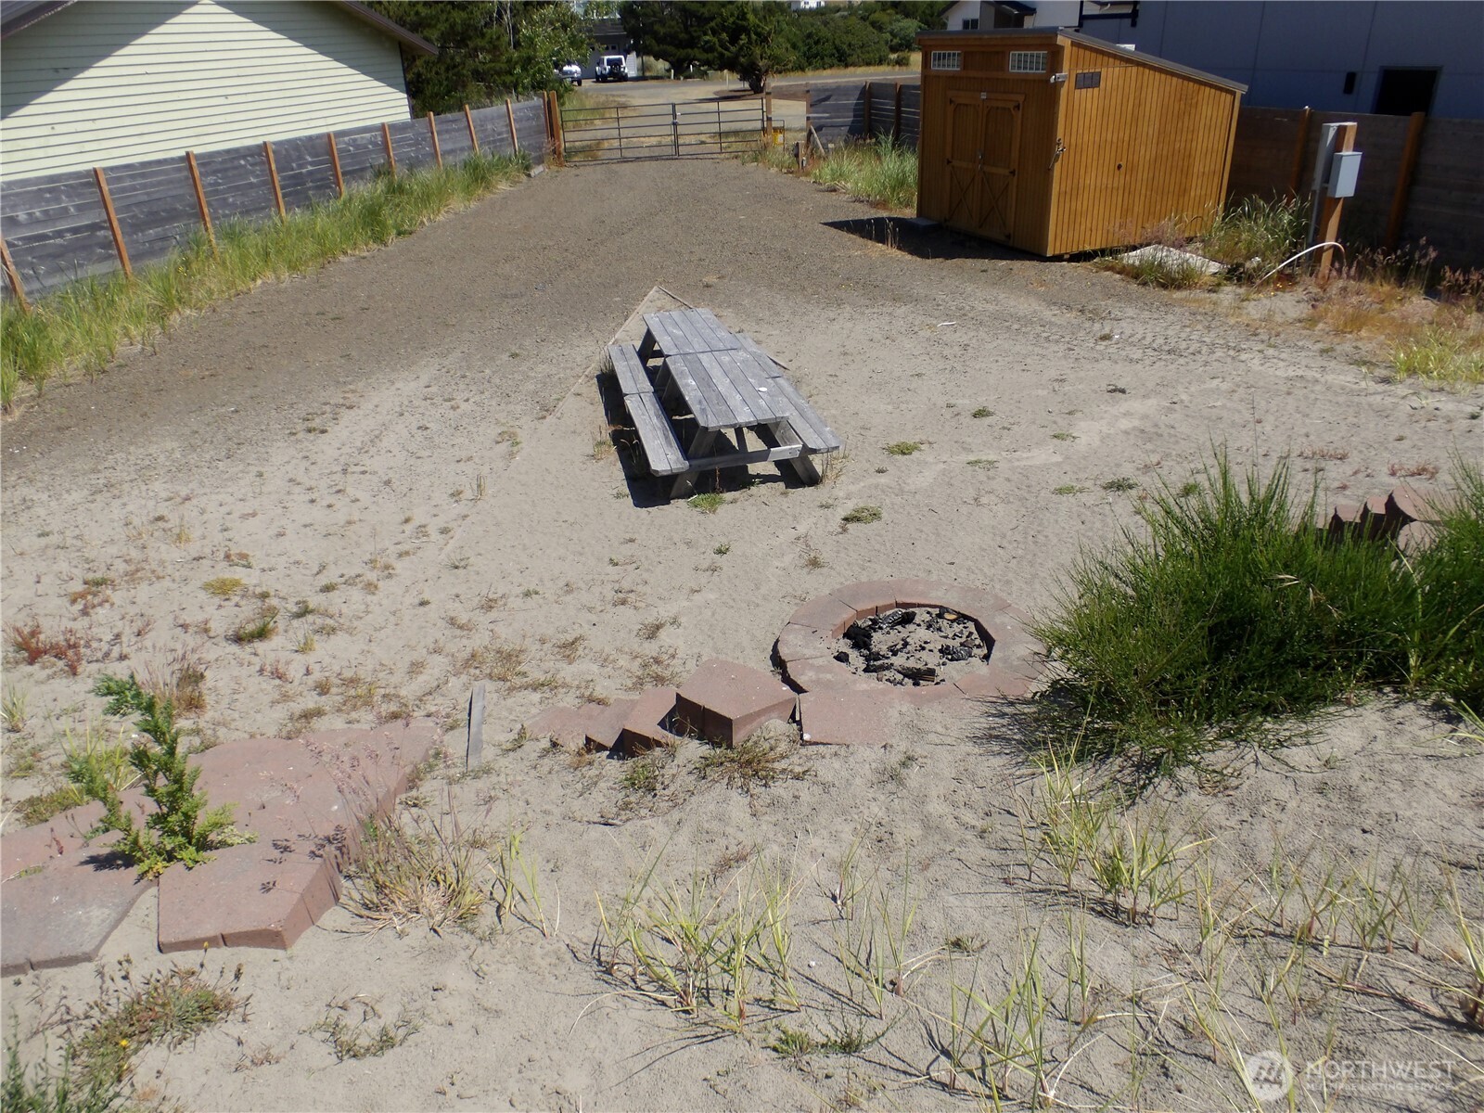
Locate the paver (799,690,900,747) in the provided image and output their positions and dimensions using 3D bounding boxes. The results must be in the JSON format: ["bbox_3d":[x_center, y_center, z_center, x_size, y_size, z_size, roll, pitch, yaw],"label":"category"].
[{"bbox_3d":[0.544,0.868,5.212,0.440,0.120,0.400,-1,27,6],"label":"paver"}]

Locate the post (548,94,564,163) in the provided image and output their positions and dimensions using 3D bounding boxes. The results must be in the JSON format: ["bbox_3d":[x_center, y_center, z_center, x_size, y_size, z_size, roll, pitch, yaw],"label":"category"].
[{"bbox_3d":[-5.086,-11.741,28.275,0.150,1.860,0.150,-6,27,-6],"label":"post"}]

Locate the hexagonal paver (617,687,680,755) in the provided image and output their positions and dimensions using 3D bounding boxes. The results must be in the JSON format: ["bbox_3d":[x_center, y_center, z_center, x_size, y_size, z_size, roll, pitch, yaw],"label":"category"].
[{"bbox_3d":[-0.276,0.735,4.296,0.469,0.157,0.328,13,31,29],"label":"hexagonal paver"}]

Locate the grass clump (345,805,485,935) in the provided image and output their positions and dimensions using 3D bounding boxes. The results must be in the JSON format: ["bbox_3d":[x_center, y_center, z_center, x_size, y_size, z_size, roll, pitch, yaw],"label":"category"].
[{"bbox_3d":[-0.932,0.886,2.936,0.371,0.258,0.309,-14,29,-21],"label":"grass clump"}]

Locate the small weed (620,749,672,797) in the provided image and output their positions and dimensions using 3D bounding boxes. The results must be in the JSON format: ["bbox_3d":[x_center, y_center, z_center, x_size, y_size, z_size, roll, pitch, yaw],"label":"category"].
[{"bbox_3d":[-0.441,0.991,4.743,0.246,0.151,0.209,-7,27,-7],"label":"small weed"}]

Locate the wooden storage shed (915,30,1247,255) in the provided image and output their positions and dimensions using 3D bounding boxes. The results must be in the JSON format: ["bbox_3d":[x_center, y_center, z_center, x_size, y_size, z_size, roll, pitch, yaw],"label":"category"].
[{"bbox_3d":[5.038,-6.575,15.909,3.279,2.925,3.735,-13,28,-17],"label":"wooden storage shed"}]

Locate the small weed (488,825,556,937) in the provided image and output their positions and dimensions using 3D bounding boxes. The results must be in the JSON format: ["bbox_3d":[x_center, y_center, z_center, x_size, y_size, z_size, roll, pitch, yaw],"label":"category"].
[{"bbox_3d":[-0.603,0.896,2.833,0.165,0.319,0.134,-11,28,-15],"label":"small weed"}]

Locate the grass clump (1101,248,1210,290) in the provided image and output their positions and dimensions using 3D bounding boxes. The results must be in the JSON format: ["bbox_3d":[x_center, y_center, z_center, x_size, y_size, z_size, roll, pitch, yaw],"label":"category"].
[{"bbox_3d":[5.163,-3.620,12.899,1.236,0.407,0.741,7,29,20],"label":"grass clump"}]

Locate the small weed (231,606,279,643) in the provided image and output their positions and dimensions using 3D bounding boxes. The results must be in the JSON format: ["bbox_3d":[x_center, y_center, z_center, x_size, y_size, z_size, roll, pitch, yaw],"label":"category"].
[{"bbox_3d":[-2.982,0.411,6.299,0.268,0.184,0.214,-18,30,-25],"label":"small weed"}]

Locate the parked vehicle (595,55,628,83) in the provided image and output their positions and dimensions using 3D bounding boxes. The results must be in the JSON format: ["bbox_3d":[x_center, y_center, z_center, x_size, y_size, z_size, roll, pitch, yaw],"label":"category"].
[{"bbox_3d":[-10.238,-37.984,79.922,1.870,1.840,4.300,-9,28,-12],"label":"parked vehicle"}]

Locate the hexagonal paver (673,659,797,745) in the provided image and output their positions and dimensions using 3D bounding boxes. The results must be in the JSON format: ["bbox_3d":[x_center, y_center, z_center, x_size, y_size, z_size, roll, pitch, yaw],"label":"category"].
[{"bbox_3d":[-0.044,0.593,4.187,0.469,0.157,0.328,19,35,37],"label":"hexagonal paver"}]

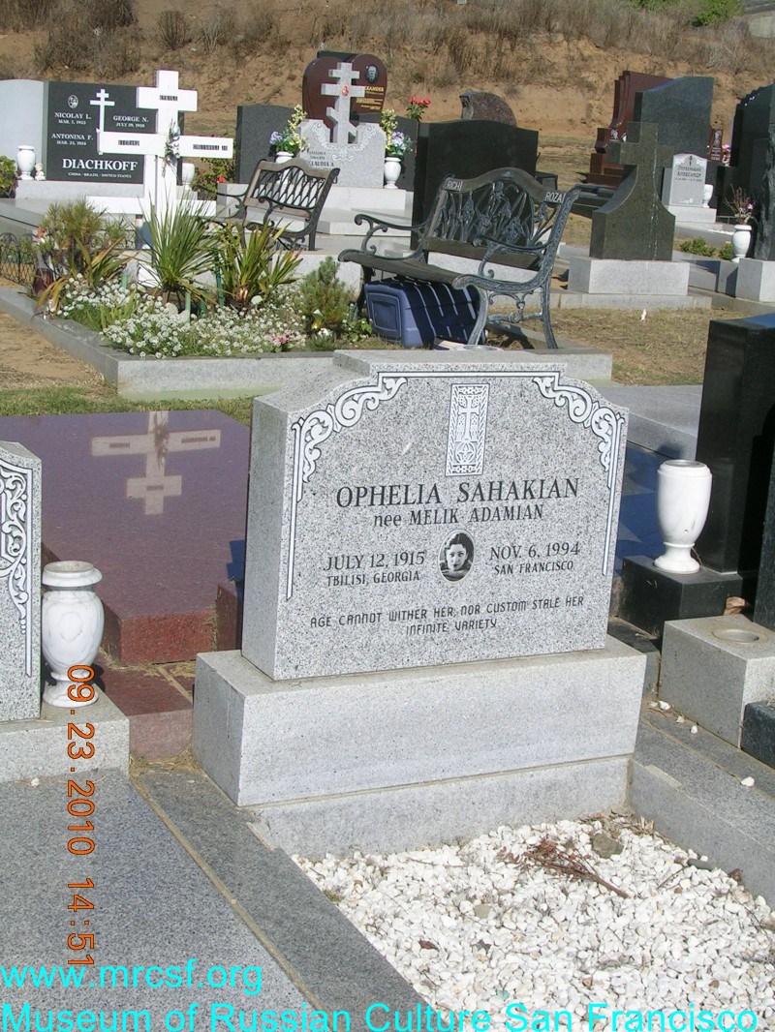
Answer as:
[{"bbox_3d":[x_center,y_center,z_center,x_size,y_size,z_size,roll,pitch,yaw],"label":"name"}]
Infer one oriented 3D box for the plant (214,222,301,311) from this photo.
[{"bbox_3d":[-0.720,-1.395,9.400,0.420,0.490,0.400,-3,15,-26],"label":"plant"}]

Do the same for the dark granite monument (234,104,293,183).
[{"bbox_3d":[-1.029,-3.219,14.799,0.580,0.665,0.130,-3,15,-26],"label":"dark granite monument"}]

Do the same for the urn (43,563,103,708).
[{"bbox_3d":[-0.626,0.234,3.376,0.122,0.273,0.122,-3,14,-27],"label":"urn"}]

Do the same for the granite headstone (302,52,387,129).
[{"bbox_3d":[-0.450,-4.540,18.600,0.980,1.080,0.250,-3,15,-27],"label":"granite headstone"}]

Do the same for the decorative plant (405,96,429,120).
[{"bbox_3d":[0.275,-3.673,15.300,0.200,0.230,0.200,-3,15,-26],"label":"decorative plant"}]

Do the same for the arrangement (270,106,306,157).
[{"bbox_3d":[-0.917,-3.563,15.700,0.350,0.460,0.310,-3,15,-27],"label":"arrangement"}]

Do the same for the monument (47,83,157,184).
[{"bbox_3d":[-2.360,-3.291,14.645,1.200,0.820,0.160,-3,15,-27],"label":"monument"}]

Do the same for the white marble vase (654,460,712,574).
[{"bbox_3d":[0.721,0.001,4.153,0.133,0.262,0.133,4,13,-1],"label":"white marble vase"}]

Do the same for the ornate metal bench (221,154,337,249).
[{"bbox_3d":[-0.947,-2.154,12.270,0.670,0.860,1.280,-3,15,-27],"label":"ornate metal bench"}]

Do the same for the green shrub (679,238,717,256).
[{"bbox_3d":[2.675,-2.332,14.700,0.290,0.170,0.270,-3,15,-26],"label":"green shrub"}]

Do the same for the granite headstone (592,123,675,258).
[{"bbox_3d":[1.900,-2.469,12.924,0.629,1.024,0.182,-3,15,-25],"label":"granite headstone"}]

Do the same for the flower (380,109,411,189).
[{"bbox_3d":[0.068,-3.026,14.000,0.220,0.660,0.220,4,13,-1],"label":"flower"}]

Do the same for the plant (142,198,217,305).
[{"bbox_3d":[-1.118,-1.425,9.150,0.430,0.570,0.420,-3,15,-27],"label":"plant"}]

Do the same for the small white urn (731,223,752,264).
[{"bbox_3d":[2.644,-2.036,12.700,0.143,0.287,0.143,-3,15,-27],"label":"small white urn"}]

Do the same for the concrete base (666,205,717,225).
[{"bbox_3d":[3.149,-3.241,18.251,0.700,0.150,0.300,-3,15,-26],"label":"concrete base"}]

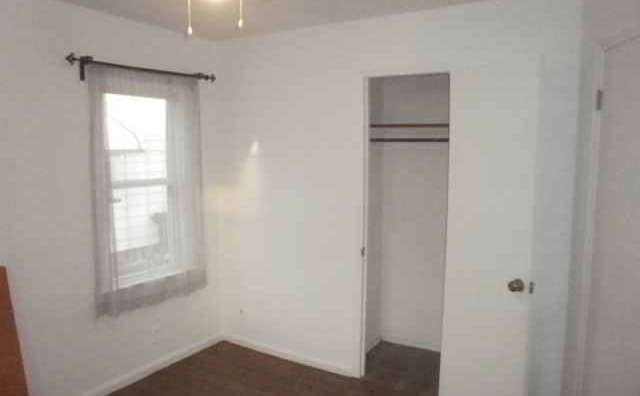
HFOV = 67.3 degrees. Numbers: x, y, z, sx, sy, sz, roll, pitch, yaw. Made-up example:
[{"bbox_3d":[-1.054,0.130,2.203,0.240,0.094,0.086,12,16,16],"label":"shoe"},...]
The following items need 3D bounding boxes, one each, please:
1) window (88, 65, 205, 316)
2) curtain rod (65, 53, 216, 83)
[{"bbox_3d":[-1.153,-0.060,3.301,0.100,1.540,0.880,4,7,32],"label":"window"},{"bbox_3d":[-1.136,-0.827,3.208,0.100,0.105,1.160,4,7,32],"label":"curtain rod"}]

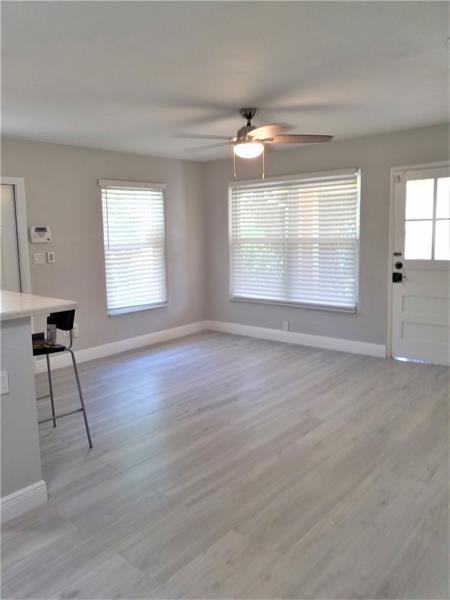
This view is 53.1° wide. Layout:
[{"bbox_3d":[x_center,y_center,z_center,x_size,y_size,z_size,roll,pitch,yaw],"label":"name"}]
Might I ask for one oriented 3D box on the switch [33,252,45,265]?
[{"bbox_3d":[-1.948,-0.430,4.731,0.015,0.117,0.115,6,10,40],"label":"switch"}]

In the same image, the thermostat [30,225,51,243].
[{"bbox_3d":[-1.925,-0.683,4.713,0.035,0.165,0.190,6,10,40],"label":"thermostat"}]

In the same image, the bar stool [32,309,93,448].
[{"bbox_3d":[-1.269,0.527,3.003,0.510,0.980,0.500,6,10,40],"label":"bar stool"}]

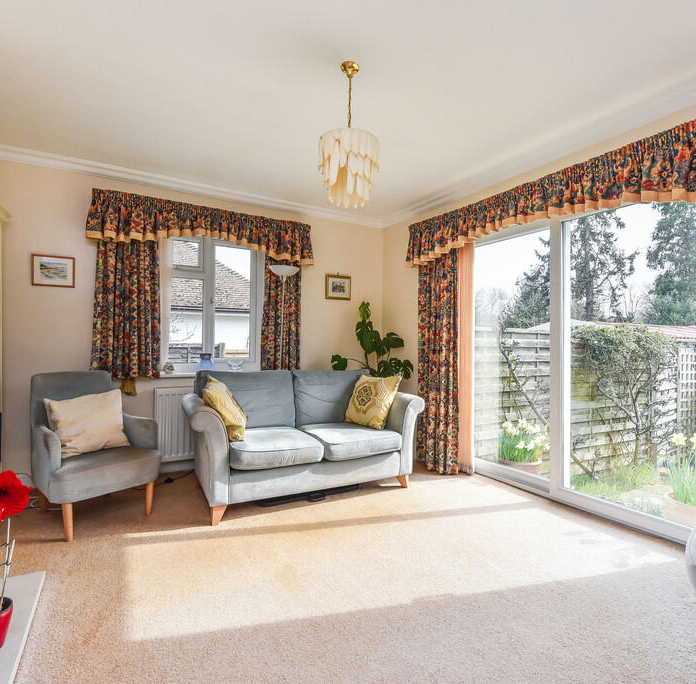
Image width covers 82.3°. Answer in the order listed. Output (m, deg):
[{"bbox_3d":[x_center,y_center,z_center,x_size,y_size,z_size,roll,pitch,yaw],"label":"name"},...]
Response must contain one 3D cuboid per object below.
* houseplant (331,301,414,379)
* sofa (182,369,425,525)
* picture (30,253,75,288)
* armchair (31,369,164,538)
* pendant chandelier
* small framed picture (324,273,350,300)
[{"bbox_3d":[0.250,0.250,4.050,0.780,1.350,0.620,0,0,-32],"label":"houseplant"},{"bbox_3d":[-0.345,0.665,3.075,1.700,0.870,0.840,0,0,-27],"label":"sofa"},{"bbox_3d":[-2.181,-0.518,2.958,0.261,0.228,0.020,0,0,-32],"label":"picture"},{"bbox_3d":[-1.615,0.660,2.555,0.690,0.875,0.610,0,0,41],"label":"armchair"},{"bbox_3d":[0.005,-1.018,1.965,0.295,0.700,0.295,0,0,0],"label":"pendant chandelier"},{"bbox_3d":[-0.099,-0.580,4.253,0.316,0.261,0.020,0,0,-32],"label":"small framed picture"}]

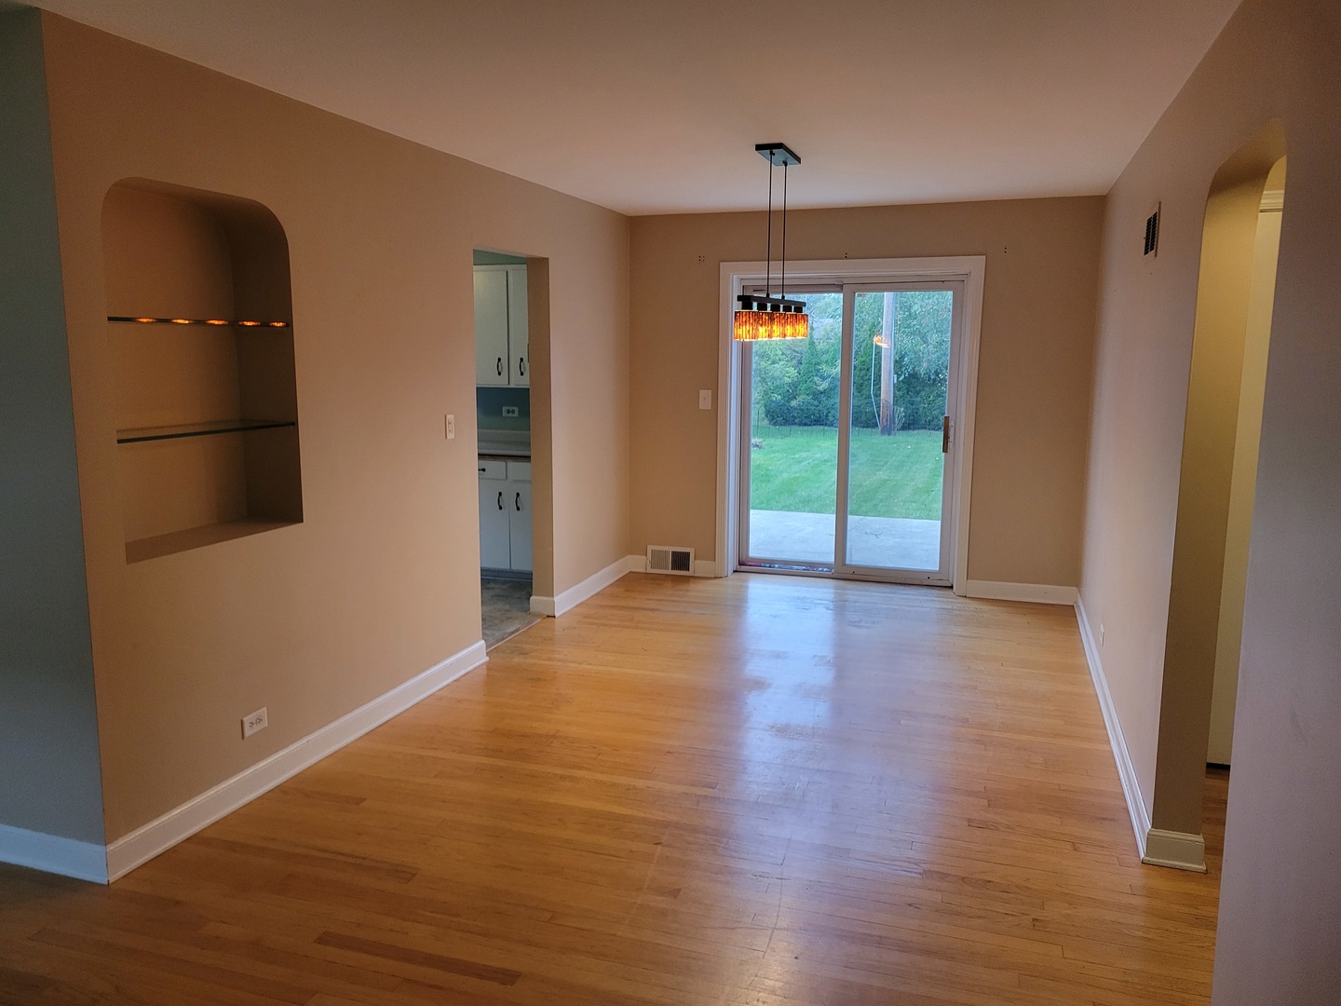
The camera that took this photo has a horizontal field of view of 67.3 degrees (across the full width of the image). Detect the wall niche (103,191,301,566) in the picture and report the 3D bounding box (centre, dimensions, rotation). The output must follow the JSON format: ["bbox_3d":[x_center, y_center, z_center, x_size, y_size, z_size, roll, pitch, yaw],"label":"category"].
[{"bbox_3d":[-1.588,-0.439,3.280,0.252,1.129,0.787,3,9,18],"label":"wall niche"}]

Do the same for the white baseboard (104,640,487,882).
[{"bbox_3d":[-1.278,0.895,4.019,0.028,0.108,2.277,3,9,18],"label":"white baseboard"}]

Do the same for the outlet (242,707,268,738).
[{"bbox_3d":[-1.443,0.767,3.518,0.008,0.071,0.116,3,9,18],"label":"outlet"}]

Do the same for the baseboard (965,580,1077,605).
[{"bbox_3d":[2.181,0.563,6.256,0.650,0.108,0.025,3,9,18],"label":"baseboard"}]

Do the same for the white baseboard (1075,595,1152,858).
[{"bbox_3d":[1.972,0.817,4.634,0.027,0.108,3.277,3,9,18],"label":"white baseboard"}]

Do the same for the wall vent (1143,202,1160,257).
[{"bbox_3d":[1.827,-1.025,3.853,0.020,0.198,0.396,3,9,18],"label":"wall vent"}]

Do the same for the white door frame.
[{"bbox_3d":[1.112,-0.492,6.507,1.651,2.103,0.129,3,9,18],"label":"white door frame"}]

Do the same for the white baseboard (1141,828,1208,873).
[{"bbox_3d":[1.548,1.058,3.082,0.178,0.108,0.028,3,9,18],"label":"white baseboard"}]

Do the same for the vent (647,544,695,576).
[{"bbox_3d":[-0.002,0.400,6.948,0.346,0.187,0.035,3,9,18],"label":"vent"}]

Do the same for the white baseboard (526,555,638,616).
[{"bbox_3d":[-0.539,0.514,6.472,0.163,0.108,1.297,3,9,18],"label":"white baseboard"}]

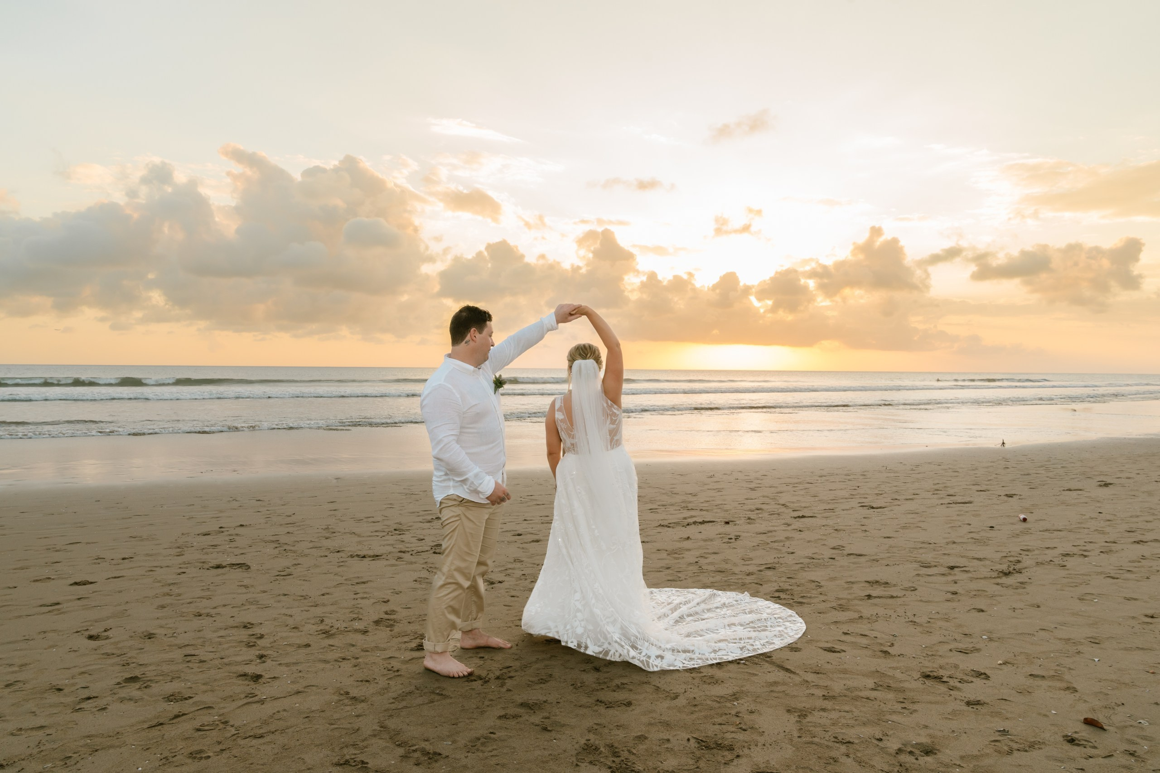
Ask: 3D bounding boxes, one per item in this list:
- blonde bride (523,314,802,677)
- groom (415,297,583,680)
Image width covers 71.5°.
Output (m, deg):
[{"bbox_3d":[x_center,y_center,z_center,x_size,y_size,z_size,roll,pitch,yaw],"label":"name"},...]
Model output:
[{"bbox_3d":[0.480,0.472,4.540,1.600,1.810,1.200,0,1,-10],"label":"blonde bride"},{"bbox_3d":[-0.410,0.477,4.090,0.720,1.810,0.620,1,1,17],"label":"groom"}]

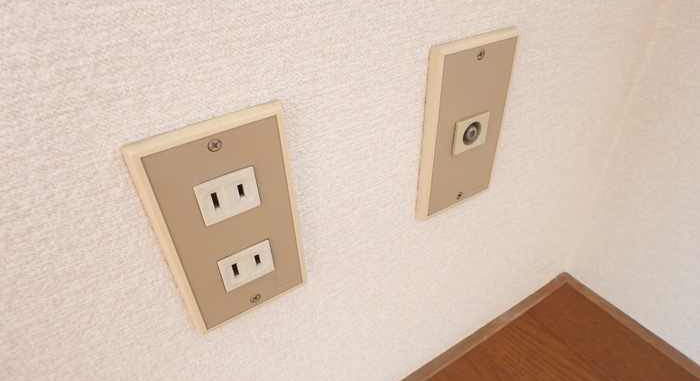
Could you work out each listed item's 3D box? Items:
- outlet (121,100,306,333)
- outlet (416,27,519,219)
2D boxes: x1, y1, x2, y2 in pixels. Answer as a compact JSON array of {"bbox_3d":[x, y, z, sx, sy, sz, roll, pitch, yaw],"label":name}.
[{"bbox_3d":[-0.057,0.021,0.215,0.070,0.120,0.007,-22,41,-24],"label":"outlet"},{"bbox_3d":[0.076,-0.038,0.277,0.070,0.120,0.008,-22,41,-24],"label":"outlet"}]

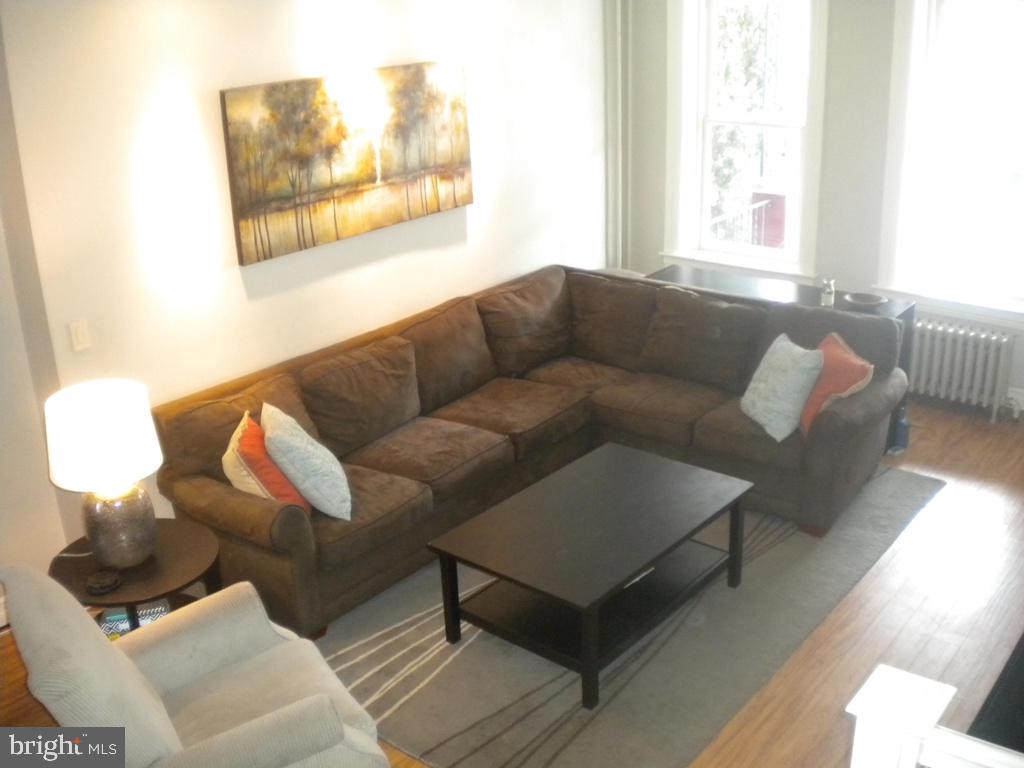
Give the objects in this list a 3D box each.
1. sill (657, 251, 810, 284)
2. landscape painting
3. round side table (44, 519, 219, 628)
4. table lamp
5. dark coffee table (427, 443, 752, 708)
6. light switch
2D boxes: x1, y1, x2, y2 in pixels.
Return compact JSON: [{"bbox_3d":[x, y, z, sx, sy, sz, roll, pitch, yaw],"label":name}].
[{"bbox_3d":[1.488,-0.780,6.782,1.100,0.042,0.140,14,26,37],"label":"sill"},{"bbox_3d":[-0.723,-1.105,4.969,0.042,0.739,1.517,14,26,37],"label":"landscape painting"},{"bbox_3d":[-1.312,0.888,3.739,0.600,0.600,0.600,14,26,37],"label":"round side table"},{"bbox_3d":[-1.353,0.330,3.504,0.390,0.620,0.390,14,26,37],"label":"table lamp"},{"bbox_3d":[0.358,0.730,4.241,0.750,0.455,1.165,16,27,39],"label":"dark coffee table"},{"bbox_3d":[-1.666,-0.185,4.017,0.014,0.119,0.073,14,26,37],"label":"light switch"}]

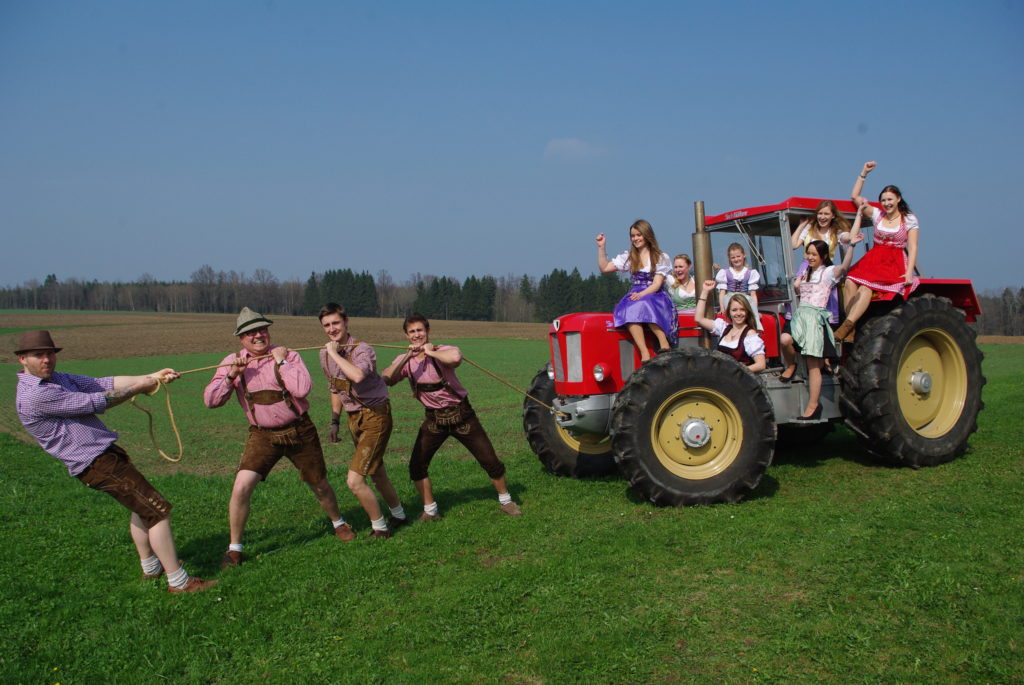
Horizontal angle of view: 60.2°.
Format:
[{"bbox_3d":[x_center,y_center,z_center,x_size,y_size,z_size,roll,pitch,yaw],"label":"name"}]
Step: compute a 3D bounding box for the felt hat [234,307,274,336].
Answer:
[{"bbox_3d":[-1.685,-0.139,5.720,0.260,0.145,0.285,-17,4,-26],"label":"felt hat"}]

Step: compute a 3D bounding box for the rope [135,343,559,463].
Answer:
[{"bbox_3d":[-0.930,0.370,6.680,3.750,0.750,0.300,-1,1,-42],"label":"rope"}]

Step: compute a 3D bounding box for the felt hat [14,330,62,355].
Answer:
[{"bbox_3d":[-2.709,0.000,5.050,0.300,0.130,0.260,-3,1,28],"label":"felt hat"}]

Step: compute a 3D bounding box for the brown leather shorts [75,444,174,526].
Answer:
[{"bbox_3d":[-2.273,0.834,5.150,0.310,0.540,0.380,-46,21,-21],"label":"brown leather shorts"}]

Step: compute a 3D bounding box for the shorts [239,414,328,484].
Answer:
[{"bbox_3d":[-1.522,0.713,5.880,0.580,0.460,0.340,-5,1,-25],"label":"shorts"}]

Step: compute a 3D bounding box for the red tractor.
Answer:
[{"bbox_3d":[2.310,-0.010,8.680,4.220,2.600,2.220,-3,1,-23],"label":"red tractor"}]

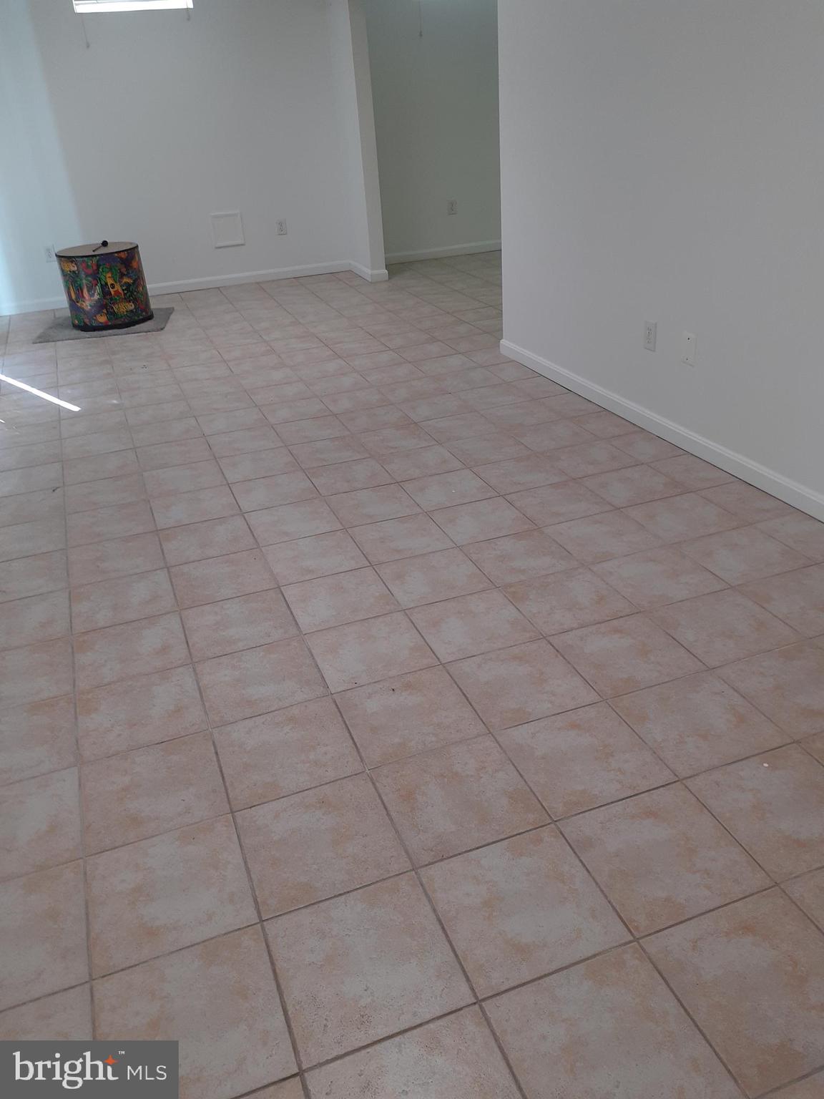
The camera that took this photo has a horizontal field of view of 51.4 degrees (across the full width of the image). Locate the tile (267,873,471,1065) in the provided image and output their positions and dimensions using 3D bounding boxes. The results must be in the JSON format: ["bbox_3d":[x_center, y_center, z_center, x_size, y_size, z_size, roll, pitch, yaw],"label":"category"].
[{"bbox_3d":[-0.083,0.728,1.513,0.302,0.010,0.297,-13,29,-17],"label":"tile"}]

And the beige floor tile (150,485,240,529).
[{"bbox_3d":[-0.834,-0.163,3.281,0.303,0.010,0.303,-13,29,-16],"label":"beige floor tile"}]

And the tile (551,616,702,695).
[{"bbox_3d":[0.571,0.282,2.310,0.305,0.010,0.294,-13,30,-17],"label":"tile"}]

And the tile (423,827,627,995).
[{"bbox_3d":[0.202,0.659,1.598,0.303,0.010,0.303,-13,29,-16],"label":"tile"}]

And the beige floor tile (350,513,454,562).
[{"bbox_3d":[-0.041,-0.038,2.951,0.303,0.010,0.303,-13,29,-16],"label":"beige floor tile"}]

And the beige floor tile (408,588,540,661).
[{"bbox_3d":[0.174,0.218,2.456,0.305,0.012,0.302,-13,30,-17],"label":"beige floor tile"}]

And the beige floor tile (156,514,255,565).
[{"bbox_3d":[-0.716,-0.034,3.007,0.302,0.010,0.297,-13,29,-17],"label":"beige floor tile"}]

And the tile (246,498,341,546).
[{"bbox_3d":[-0.438,-0.101,3.124,0.305,0.010,0.294,-13,30,-17],"label":"tile"}]

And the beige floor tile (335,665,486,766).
[{"bbox_3d":[-0.009,0.416,2.129,0.305,0.010,0.294,-13,30,-17],"label":"beige floor tile"}]

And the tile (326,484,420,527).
[{"bbox_3d":[-0.148,-0.166,3.204,0.303,0.010,0.303,-13,29,-16],"label":"tile"}]

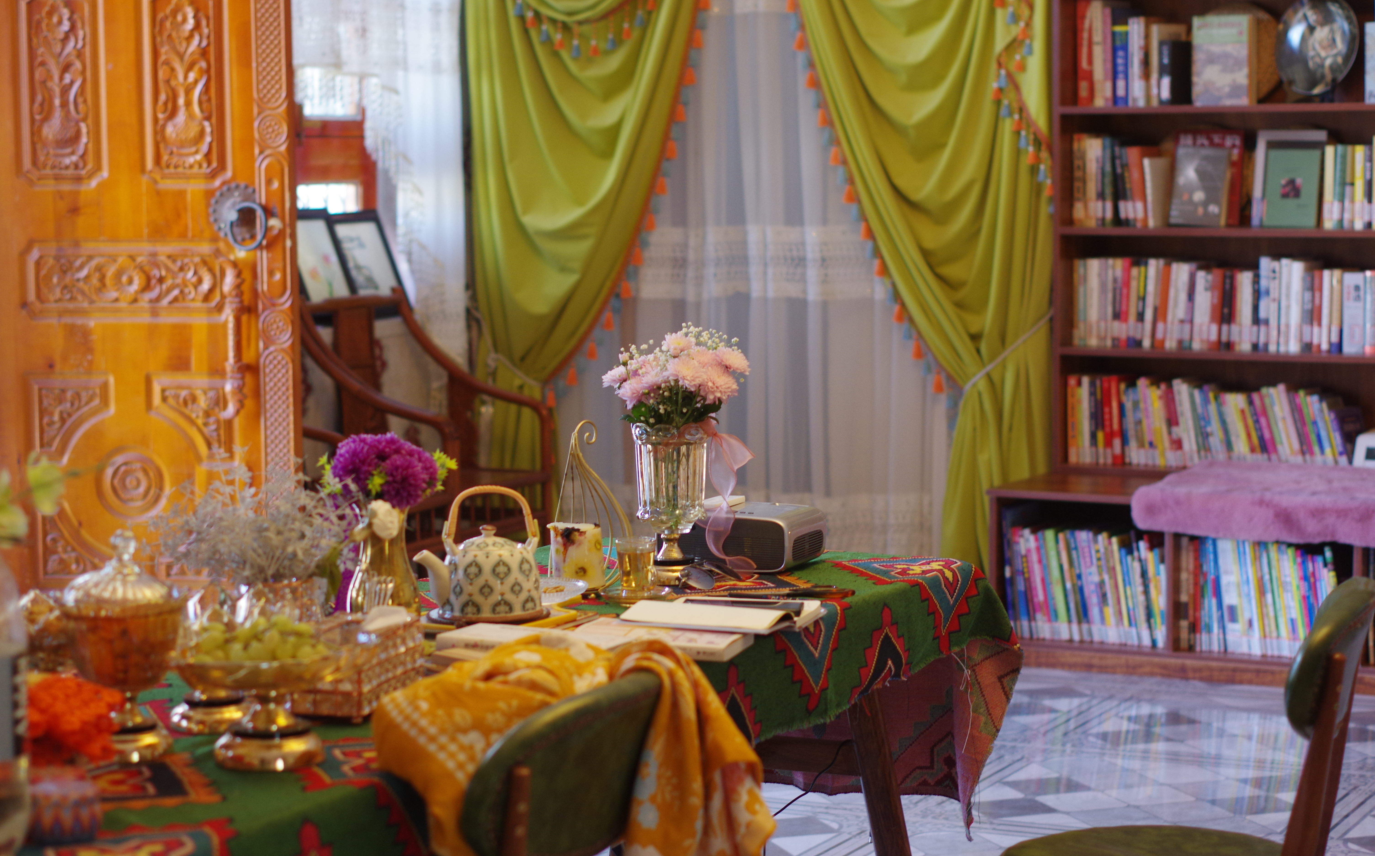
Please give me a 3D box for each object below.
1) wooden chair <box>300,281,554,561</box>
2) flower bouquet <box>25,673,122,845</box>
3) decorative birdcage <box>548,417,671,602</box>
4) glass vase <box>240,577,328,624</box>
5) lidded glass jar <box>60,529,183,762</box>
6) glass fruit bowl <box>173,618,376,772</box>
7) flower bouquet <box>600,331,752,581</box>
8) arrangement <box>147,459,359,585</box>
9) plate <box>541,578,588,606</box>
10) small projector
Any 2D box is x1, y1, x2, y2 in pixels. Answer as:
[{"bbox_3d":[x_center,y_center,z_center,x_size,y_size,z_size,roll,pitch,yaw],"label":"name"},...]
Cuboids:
[{"bbox_3d":[-0.659,0.147,7.322,0.500,0.975,0.570,3,7,28],"label":"wooden chair"},{"bbox_3d":[-0.576,0.303,2.670,0.102,0.152,0.100,-1,6,0],"label":"flower bouquet"},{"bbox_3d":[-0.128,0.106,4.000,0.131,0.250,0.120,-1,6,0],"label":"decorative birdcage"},{"bbox_3d":[-0.479,0.230,3.390,0.102,0.108,0.102,-1,5,0],"label":"glass vase"},{"bbox_3d":[-0.596,0.224,3.020,0.131,0.235,0.131,-1,6,0],"label":"lidded glass jar"},{"bbox_3d":[-0.431,0.276,2.985,0.210,0.136,0.210,-1,6,0],"label":"glass fruit bowl"},{"bbox_3d":[-0.013,0.036,4.110,0.218,0.365,0.205,-1,6,0],"label":"flower bouquet"},{"bbox_3d":[-0.540,0.138,3.560,0.255,0.157,0.230,-1,6,0],"label":"arrangement"},{"bbox_3d":[-0.204,0.230,3.930,0.140,0.022,0.140,-1,6,0],"label":"plate"},{"bbox_3d":[0.085,0.158,4.298,0.205,0.080,0.200,2,7,20],"label":"small projector"}]

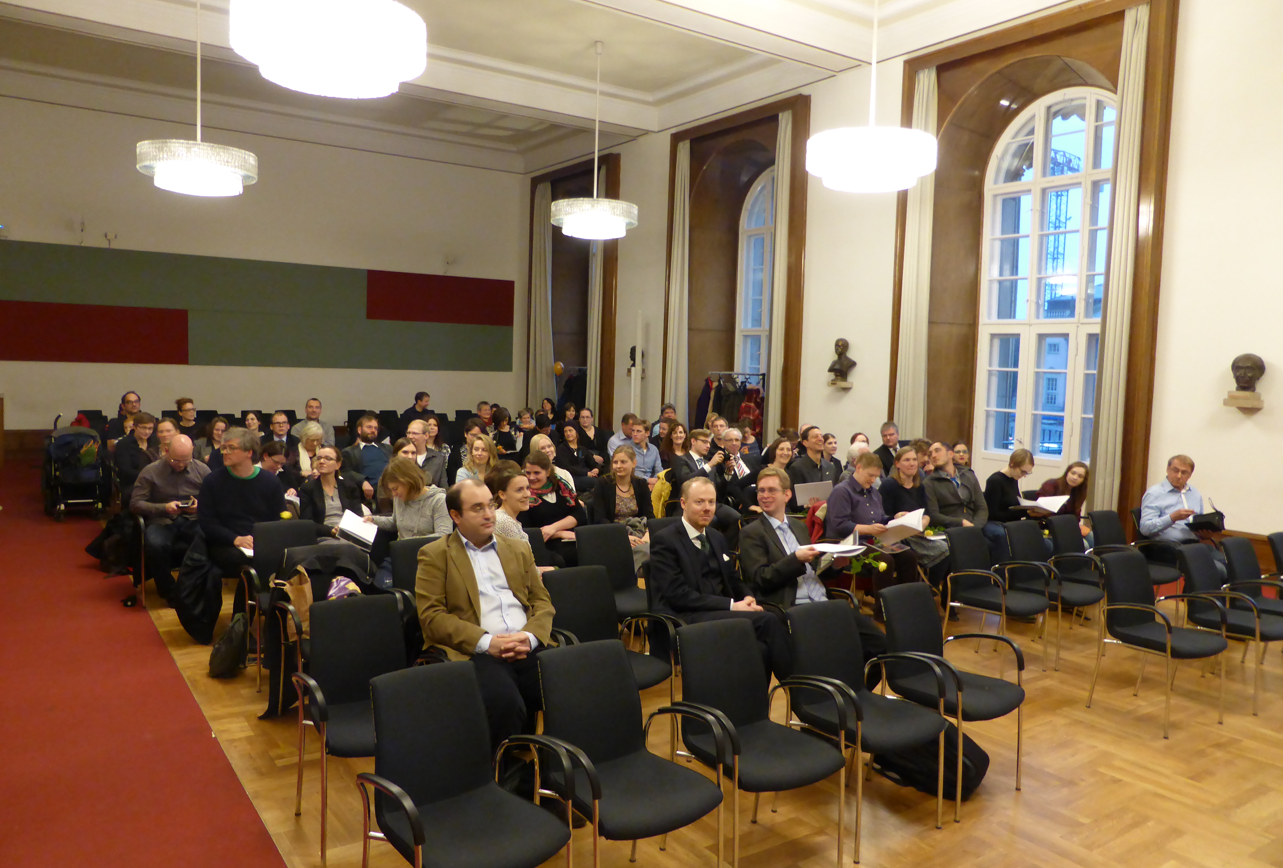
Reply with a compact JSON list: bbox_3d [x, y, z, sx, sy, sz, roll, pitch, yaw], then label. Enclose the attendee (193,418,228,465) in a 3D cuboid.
[{"bbox_3d":[-3.971,0.489,8.696,0.500,1.268,0.750,-1,5,-33],"label":"attendee"}]

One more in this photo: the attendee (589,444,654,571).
[{"bbox_3d":[-0.084,0.733,6.595,0.505,1.278,0.768,0,5,-21],"label":"attendee"}]

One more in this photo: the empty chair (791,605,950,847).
[{"bbox_3d":[0.898,1.175,3.803,0.540,0.864,0.556,-1,5,-35],"label":"empty chair"}]

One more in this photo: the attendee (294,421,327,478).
[{"bbox_3d":[-2.882,0.548,8.229,0.500,1.287,0.750,-1,5,-33],"label":"attendee"}]

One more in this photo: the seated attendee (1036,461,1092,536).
[{"bbox_3d":[3.658,0.798,7.695,0.500,1.160,0.820,-1,5,-34],"label":"seated attendee"}]

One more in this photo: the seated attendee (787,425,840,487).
[{"bbox_3d":[1.715,0.582,8.968,0.540,1.290,0.800,-1,5,-29],"label":"seated attendee"}]

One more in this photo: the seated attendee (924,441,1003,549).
[{"bbox_3d":[2.764,0.742,7.540,0.560,1.341,0.800,-1,5,-30],"label":"seated attendee"}]

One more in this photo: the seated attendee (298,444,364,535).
[{"bbox_3d":[-2.140,0.699,6.623,0.500,1.210,0.800,-1,5,-26],"label":"seated attendee"}]

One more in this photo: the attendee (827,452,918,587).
[{"bbox_3d":[1.574,0.779,6.567,0.550,1.260,0.800,-1,5,-34],"label":"attendee"}]

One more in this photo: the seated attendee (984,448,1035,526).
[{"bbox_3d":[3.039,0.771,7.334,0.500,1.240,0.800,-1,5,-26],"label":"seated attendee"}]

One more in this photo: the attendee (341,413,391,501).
[{"bbox_3d":[-2.465,0.511,8.570,0.580,1.335,0.800,-1,5,-33],"label":"attendee"}]

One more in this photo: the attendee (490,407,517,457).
[{"bbox_3d":[-1.652,0.317,11.776,0.500,1.282,0.750,-1,5,-30],"label":"attendee"}]

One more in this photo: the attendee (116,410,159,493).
[{"bbox_3d":[-4.162,0.512,7.783,0.500,1.320,0.780,-2,6,-40],"label":"attendee"}]

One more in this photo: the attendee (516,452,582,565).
[{"bbox_3d":[-0.633,0.753,6.225,0.535,1.262,0.788,1,4,-13],"label":"attendee"}]

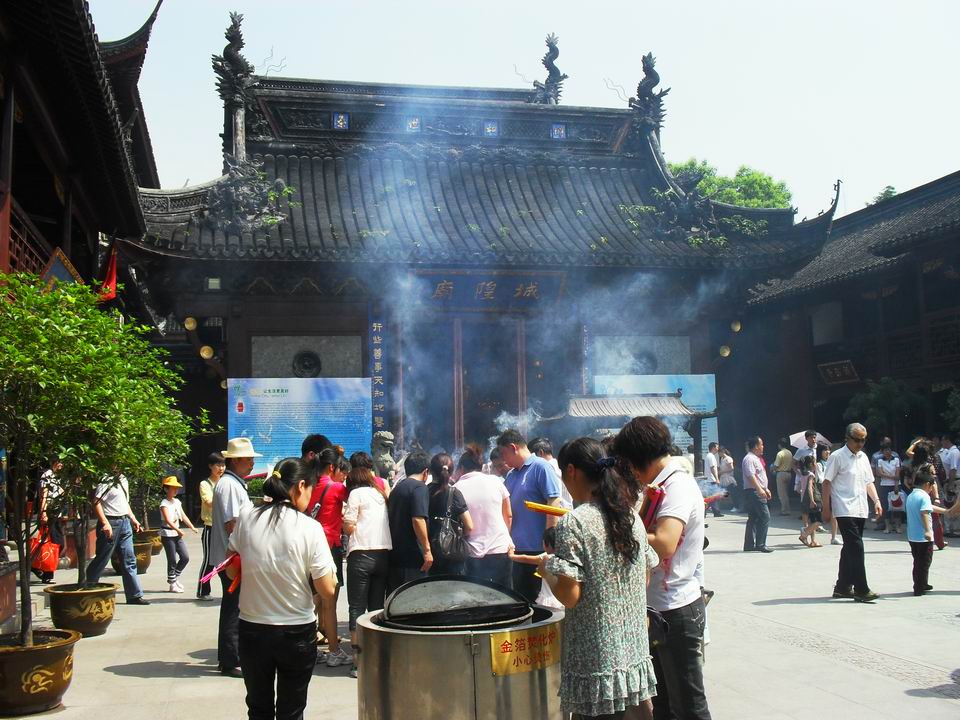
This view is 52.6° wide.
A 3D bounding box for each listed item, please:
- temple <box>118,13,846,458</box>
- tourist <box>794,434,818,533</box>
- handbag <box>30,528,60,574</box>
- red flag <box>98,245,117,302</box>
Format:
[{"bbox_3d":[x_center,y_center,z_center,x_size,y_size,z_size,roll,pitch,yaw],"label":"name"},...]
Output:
[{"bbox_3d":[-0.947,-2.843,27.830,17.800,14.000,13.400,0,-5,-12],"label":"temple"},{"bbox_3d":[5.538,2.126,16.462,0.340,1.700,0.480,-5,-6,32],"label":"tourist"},{"bbox_3d":[-5.479,2.437,12.239,0.400,0.580,0.170,-3,-5,15],"label":"handbag"},{"bbox_3d":[-5.757,-1.337,15.000,0.280,0.900,0.200,1,-6,-18],"label":"red flag"}]

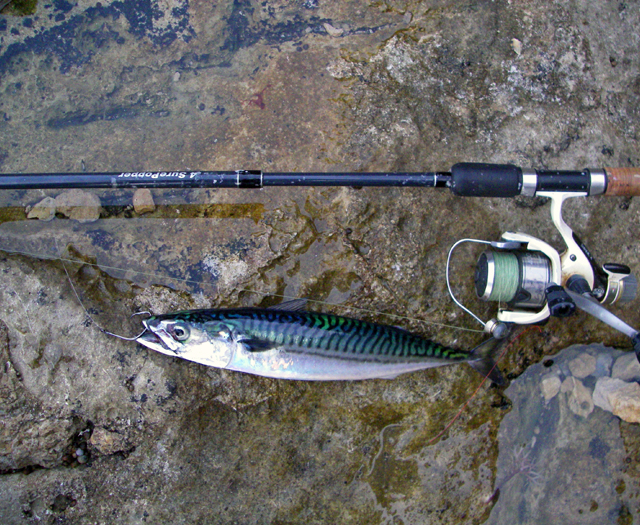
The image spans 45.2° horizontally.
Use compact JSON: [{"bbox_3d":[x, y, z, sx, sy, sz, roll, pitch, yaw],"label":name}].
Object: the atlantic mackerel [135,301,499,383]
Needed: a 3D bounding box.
[{"bbox_3d":[0.002,0.076,0.725,0.348,0.045,0.070,4,83,0],"label":"atlantic mackerel"}]

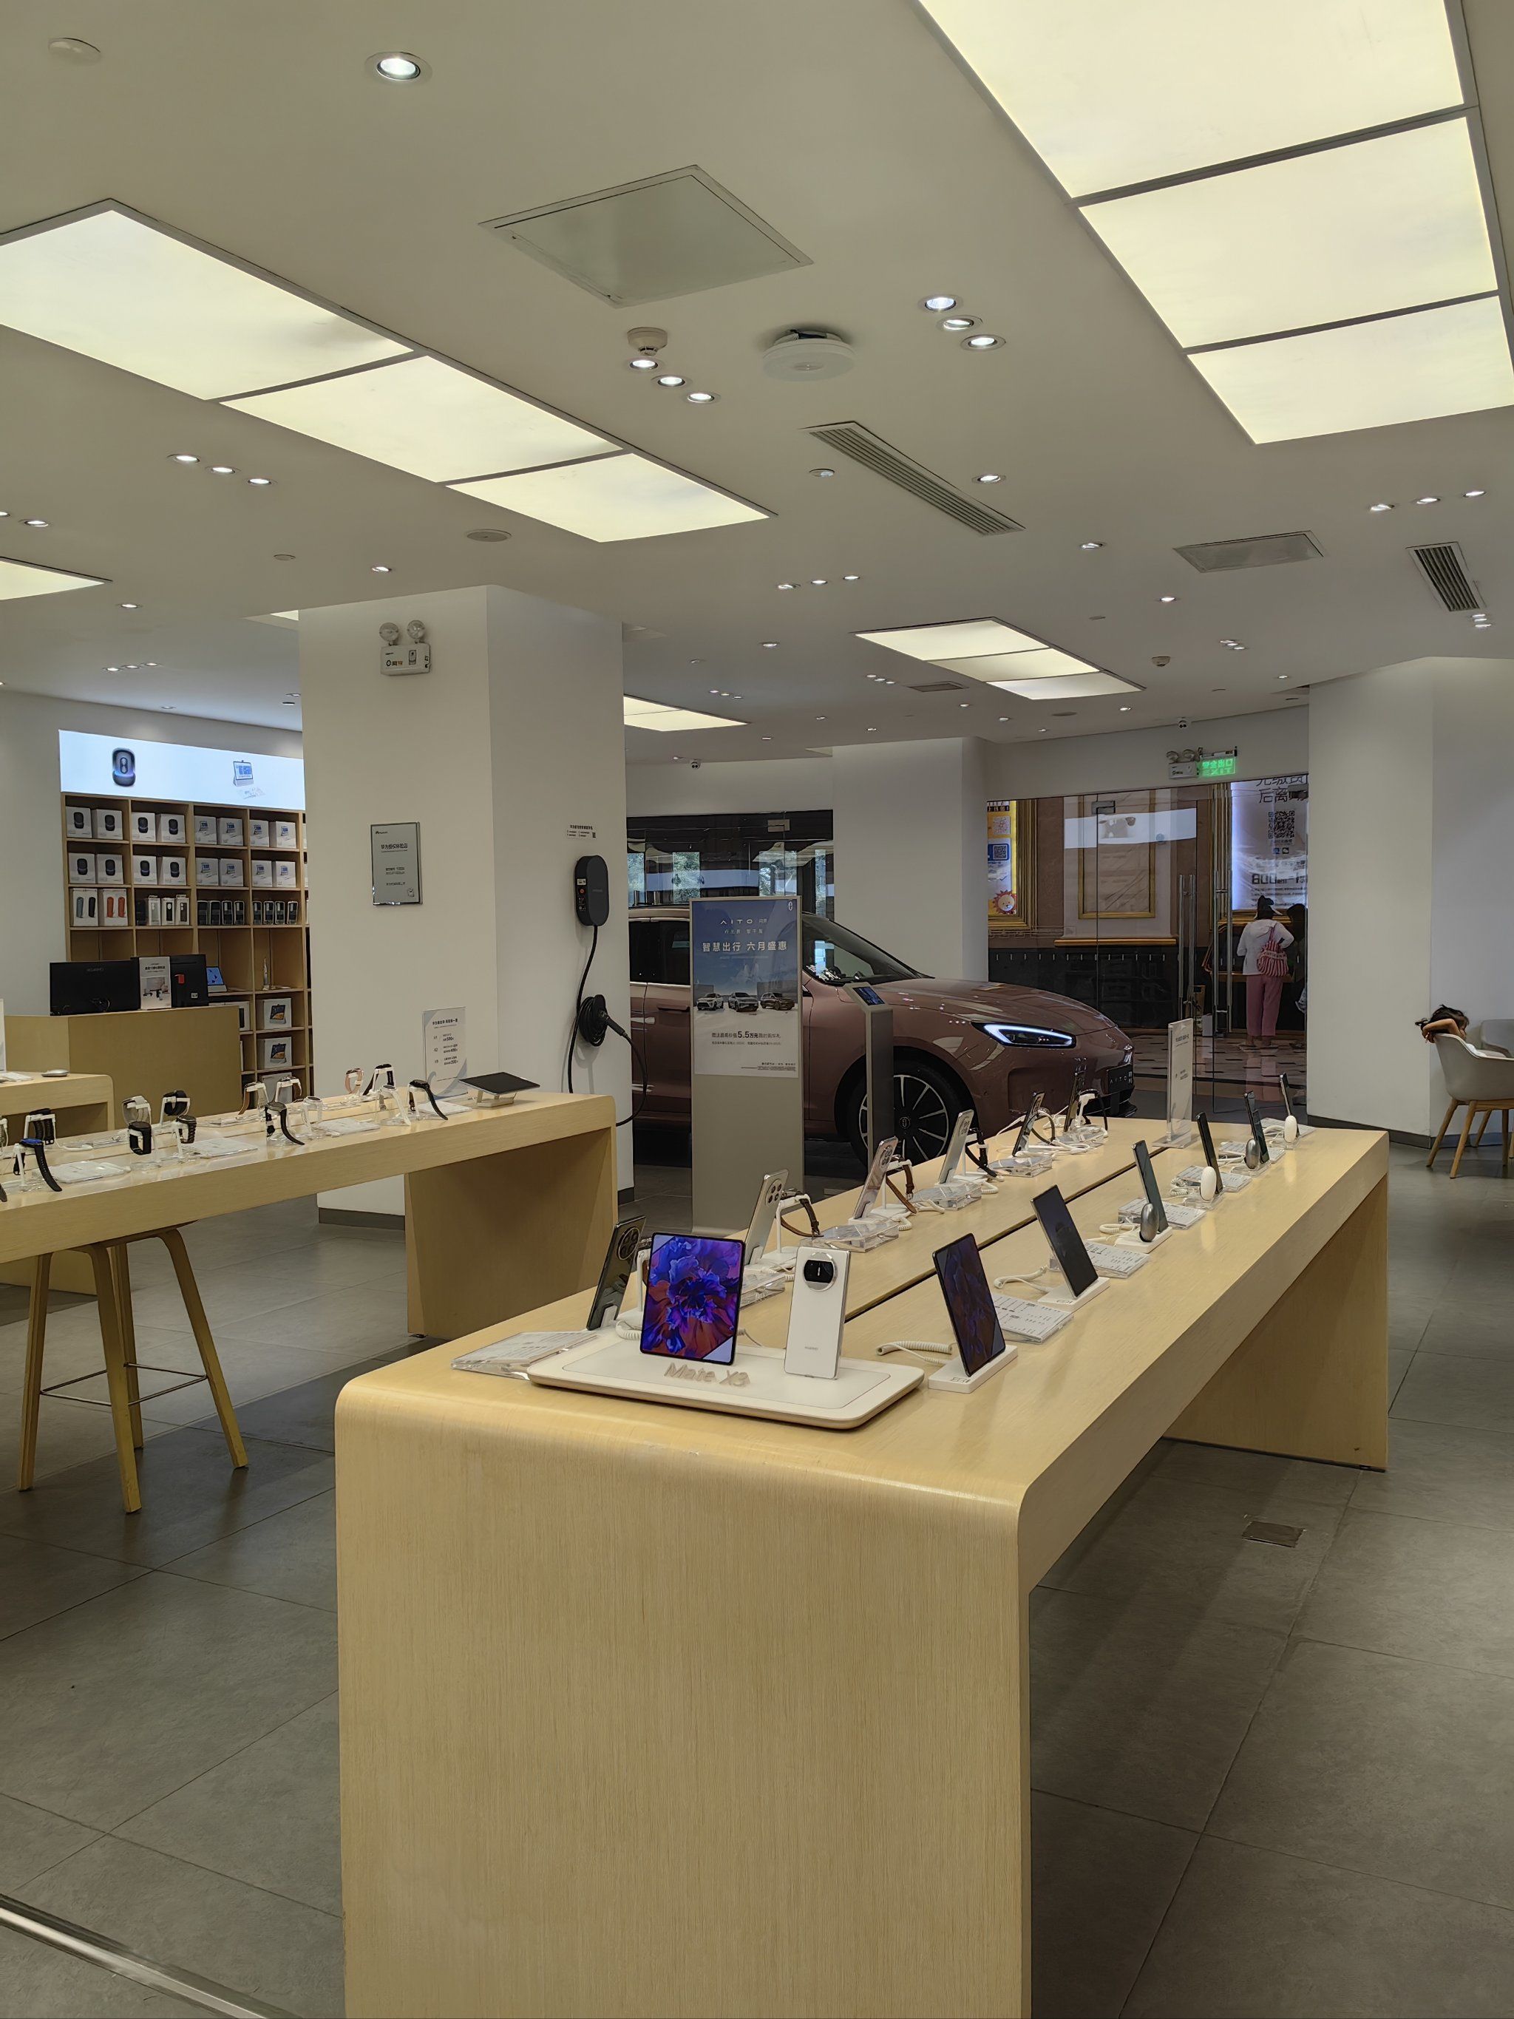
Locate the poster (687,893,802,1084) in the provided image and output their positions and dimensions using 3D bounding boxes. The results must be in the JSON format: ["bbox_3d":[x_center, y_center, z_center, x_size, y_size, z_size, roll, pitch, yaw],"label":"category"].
[{"bbox_3d":[-0.049,-0.102,7.456,0.590,0.850,0.045,1,3,28],"label":"poster"}]

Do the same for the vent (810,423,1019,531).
[{"bbox_3d":[0.619,-1.895,5.685,0.200,0.030,1.620,1,4,28],"label":"vent"}]

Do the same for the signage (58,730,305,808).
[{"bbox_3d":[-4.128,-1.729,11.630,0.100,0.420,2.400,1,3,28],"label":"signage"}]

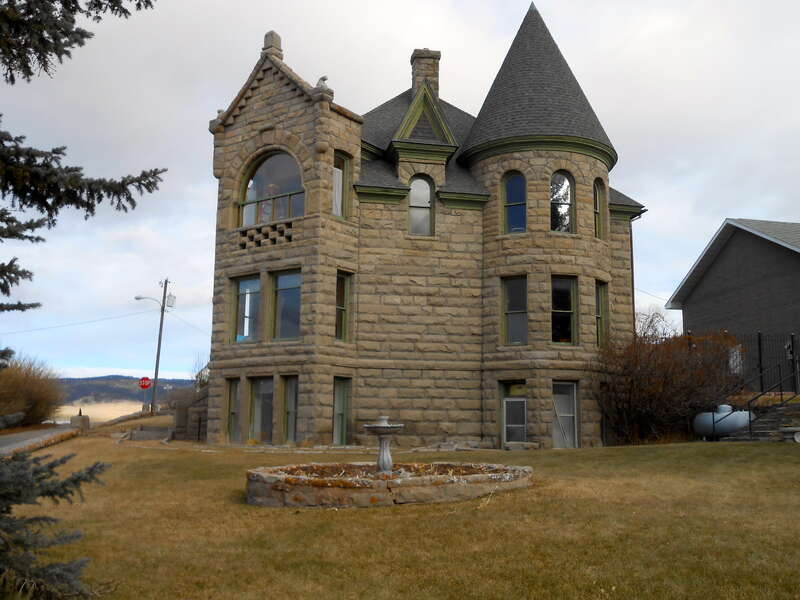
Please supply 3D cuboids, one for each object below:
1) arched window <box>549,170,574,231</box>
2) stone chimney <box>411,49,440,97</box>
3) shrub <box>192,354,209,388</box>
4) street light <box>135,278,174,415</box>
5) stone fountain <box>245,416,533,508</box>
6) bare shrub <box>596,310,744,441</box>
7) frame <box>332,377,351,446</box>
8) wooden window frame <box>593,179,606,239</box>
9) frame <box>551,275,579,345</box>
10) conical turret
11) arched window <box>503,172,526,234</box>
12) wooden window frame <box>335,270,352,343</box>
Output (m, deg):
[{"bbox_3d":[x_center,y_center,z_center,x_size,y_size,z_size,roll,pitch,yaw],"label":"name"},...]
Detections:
[{"bbox_3d":[5.470,-3.295,26.236,0.880,2.103,0.200,2,-9,-12],"label":"arched window"},{"bbox_3d":[1.080,-9.373,32.645,1.080,2.113,1.000,3,-9,-11],"label":"stone chimney"},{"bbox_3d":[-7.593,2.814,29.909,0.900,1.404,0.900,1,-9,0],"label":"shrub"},{"bbox_3d":[-14.996,2.840,48.000,2.300,8.350,0.700,1,-9,0],"label":"street light"},{"bbox_3d":[-0.188,2.597,13.075,4.750,1.300,4.750,1,-9,0],"label":"stone fountain"},{"bbox_3d":[9.532,2.762,28.000,4.800,4.400,3.600,1,-9,0],"label":"bare shrub"},{"bbox_3d":[-1.798,3.421,24.158,0.160,2.070,0.920,-6,-11,38],"label":"frame"},{"bbox_3d":[6.790,-3.142,27.082,0.200,2.096,0.880,-6,-11,35],"label":"wooden window frame"},{"bbox_3d":[5.314,0.308,25.463,0.950,2.276,0.160,3,-9,-11],"label":"frame"},{"bbox_3d":[4.977,-7.858,28.965,5.690,6.649,5.690,1,-9,0],"label":"conical turret"},{"bbox_3d":[3.849,-3.289,26.522,0.880,2.108,0.200,-5,-10,32],"label":"arched window"},{"bbox_3d":[-1.788,0.214,24.863,0.160,2.238,0.920,-6,-11,38],"label":"wooden window frame"}]

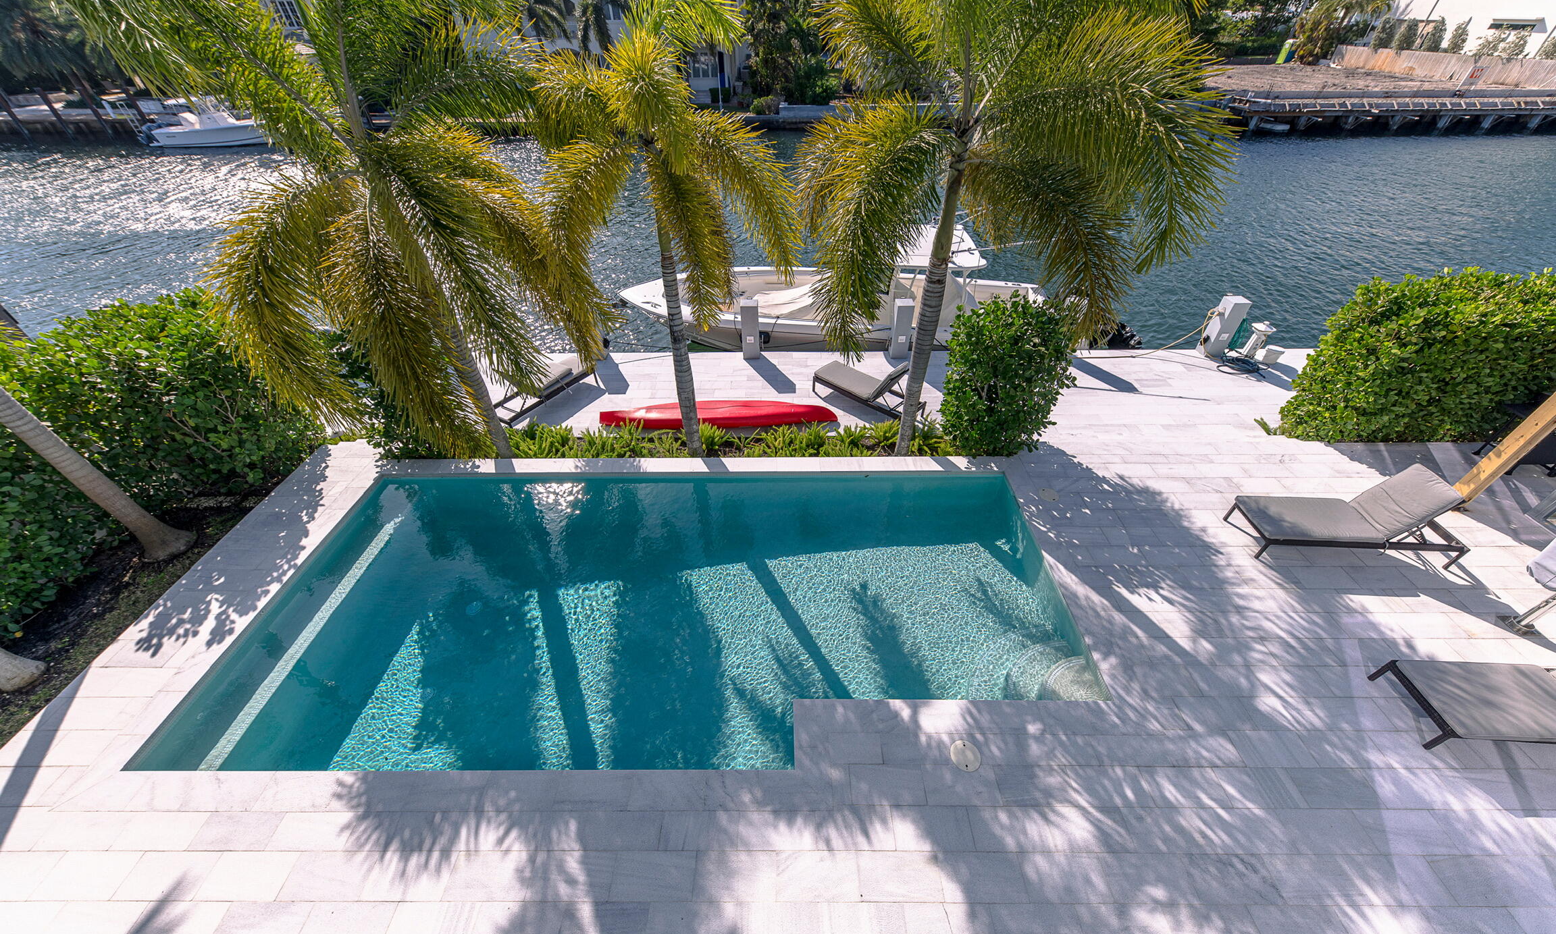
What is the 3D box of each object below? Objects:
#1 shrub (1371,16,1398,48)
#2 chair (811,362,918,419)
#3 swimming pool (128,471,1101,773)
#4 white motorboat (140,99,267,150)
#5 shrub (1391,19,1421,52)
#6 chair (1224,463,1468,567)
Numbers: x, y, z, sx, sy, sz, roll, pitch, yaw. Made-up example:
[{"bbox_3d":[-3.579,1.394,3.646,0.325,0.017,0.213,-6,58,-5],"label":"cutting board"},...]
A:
[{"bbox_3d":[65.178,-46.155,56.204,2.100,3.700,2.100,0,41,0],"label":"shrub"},{"bbox_3d":[1.539,-1.482,8.668,1.900,0.920,0.690,32,51,31],"label":"chair"},{"bbox_3d":[-1.232,1.756,6.257,8.700,1.200,3.880,0,41,0],"label":"swimming pool"},{"bbox_3d":[-35.598,-21.411,32.151,7.700,2.600,2.500,-6,42,-7],"label":"white motorboat"},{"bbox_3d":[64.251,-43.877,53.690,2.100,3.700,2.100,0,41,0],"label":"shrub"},{"bbox_3d":[6.673,0.550,5.993,2.100,0.970,0.660,2,41,2],"label":"chair"}]

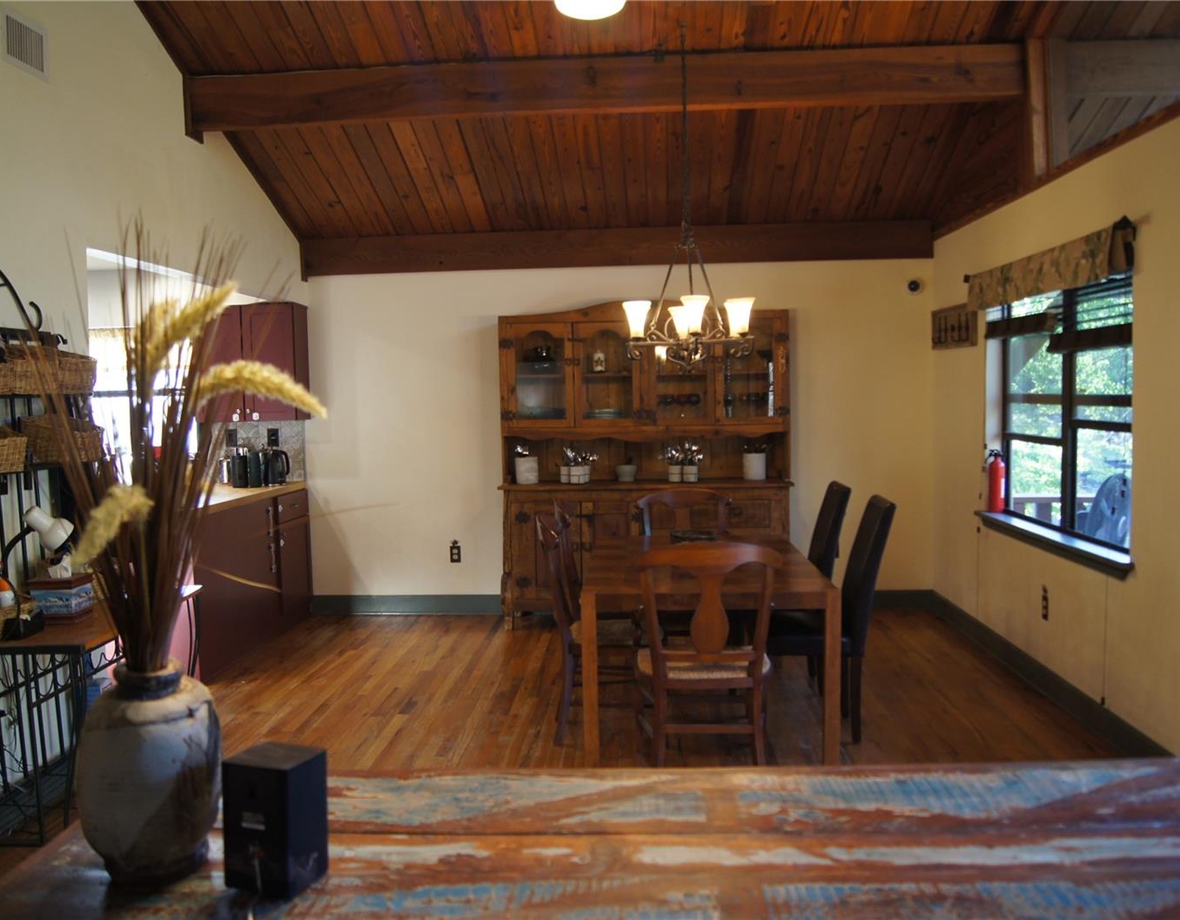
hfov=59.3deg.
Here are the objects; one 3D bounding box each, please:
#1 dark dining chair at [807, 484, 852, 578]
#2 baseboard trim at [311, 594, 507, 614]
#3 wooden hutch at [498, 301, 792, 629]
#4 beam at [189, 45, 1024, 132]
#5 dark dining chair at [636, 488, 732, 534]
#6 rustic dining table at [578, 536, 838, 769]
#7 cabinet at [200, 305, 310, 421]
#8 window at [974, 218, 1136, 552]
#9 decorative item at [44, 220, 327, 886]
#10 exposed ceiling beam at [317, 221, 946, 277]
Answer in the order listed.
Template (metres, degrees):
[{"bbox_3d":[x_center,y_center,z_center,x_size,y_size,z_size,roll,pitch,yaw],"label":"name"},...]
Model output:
[{"bbox_3d":[1.019,0.651,5.320,0.600,1.035,0.440,-1,4,3],"label":"dark dining chair"},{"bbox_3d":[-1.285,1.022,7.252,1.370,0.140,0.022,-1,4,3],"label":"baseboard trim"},{"bbox_3d":[0.363,0.025,6.862,1.900,2.110,0.470,-1,4,3],"label":"wooden hutch"},{"bbox_3d":[0.052,-1.858,5.212,4.180,0.252,0.140,-1,4,3],"label":"beam"},{"bbox_3d":[0.533,0.666,5.678,0.540,0.980,0.540,-1,4,3],"label":"dark dining chair"},{"bbox_3d":[0.512,0.835,4.792,0.995,0.760,1.530,-1,4,3],"label":"rustic dining table"},{"bbox_3d":[-2.274,-0.655,7.031,0.670,0.773,0.325,-1,4,3],"label":"cabinet"},{"bbox_3d":[2.212,-0.327,5.002,0.220,1.373,1.840,-1,4,3],"label":"window"},{"bbox_3d":[-0.626,0.145,1.648,0.440,1.050,0.380,-1,4,3],"label":"decorative item"},{"bbox_3d":[0.170,-1.417,6.956,4.215,0.250,0.110,-1,4,3],"label":"exposed ceiling beam"}]

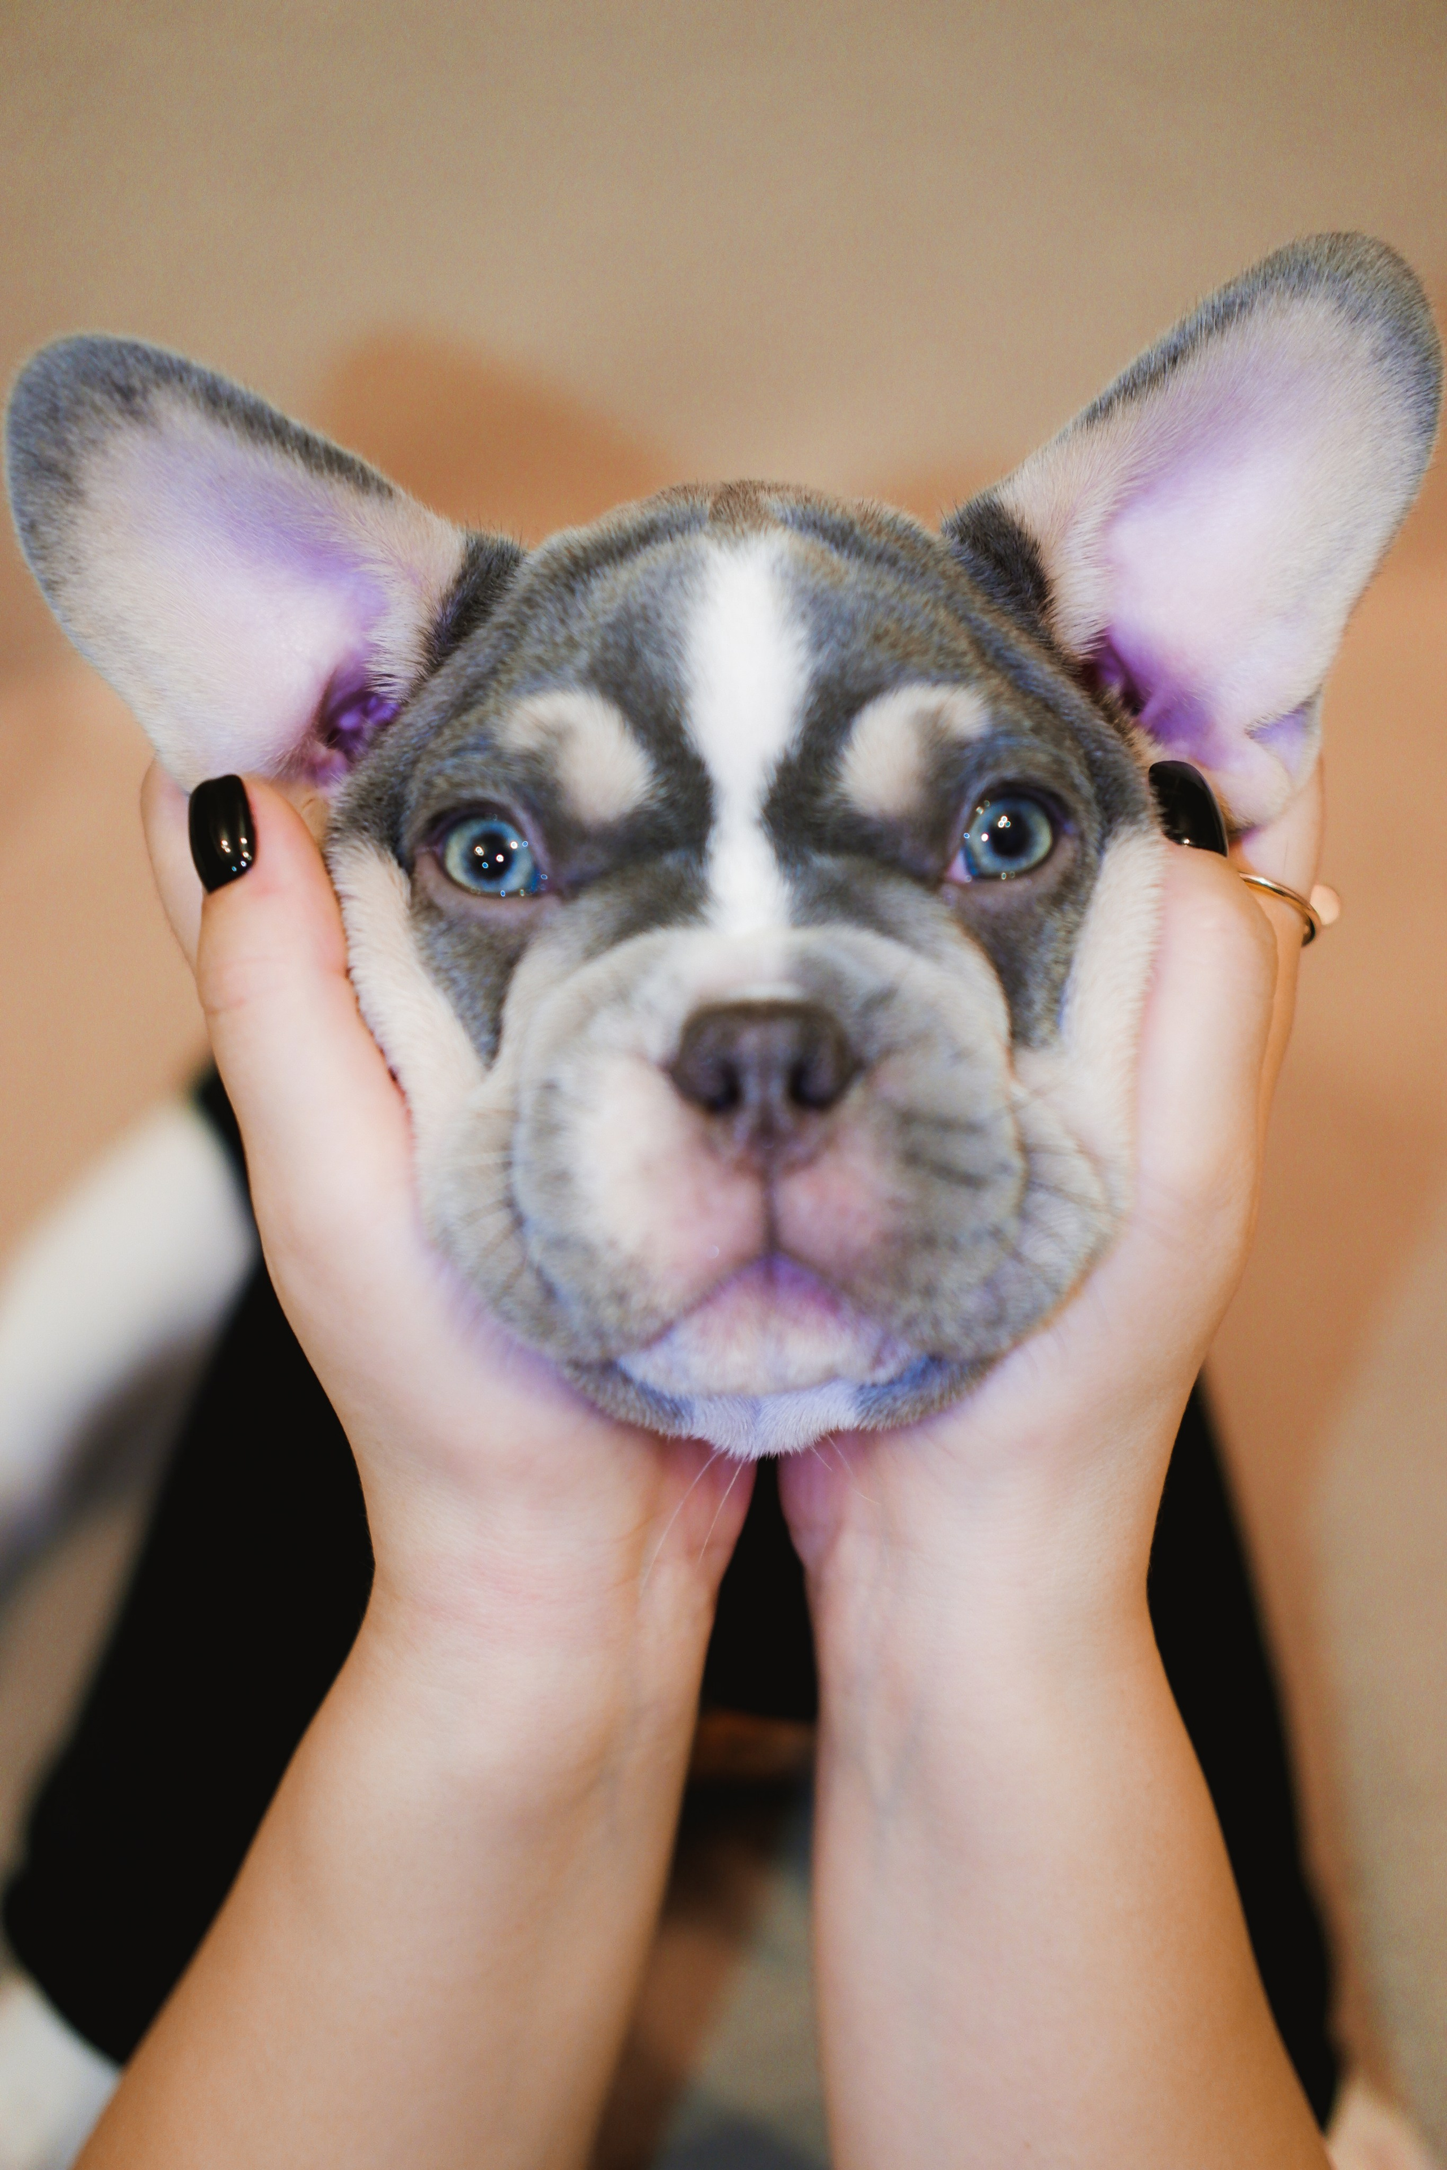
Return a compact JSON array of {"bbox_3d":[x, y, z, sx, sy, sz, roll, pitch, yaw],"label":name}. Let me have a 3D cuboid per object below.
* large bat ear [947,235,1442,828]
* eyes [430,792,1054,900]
[{"bbox_3d":[0.081,-0.094,0.500,0.067,0.034,0.088,38,85,-7],"label":"large bat ear"},{"bbox_3d":[0.003,-0.035,0.472,0.091,0.015,0.017,-2,3,0],"label":"eyes"}]

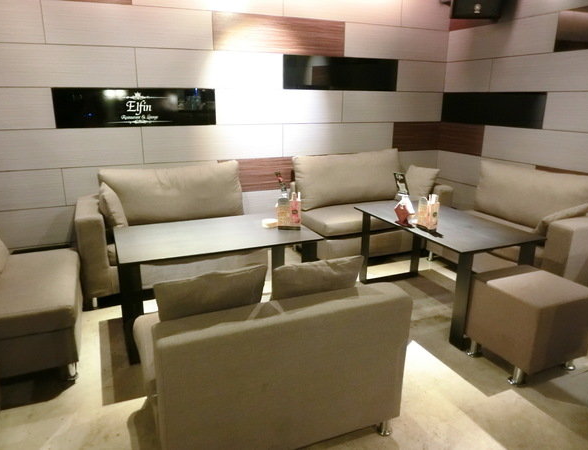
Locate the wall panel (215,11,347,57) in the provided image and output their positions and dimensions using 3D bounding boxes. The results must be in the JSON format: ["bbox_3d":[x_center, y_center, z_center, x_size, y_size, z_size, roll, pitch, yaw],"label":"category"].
[{"bbox_3d":[-0.103,-1.692,3.889,1.267,0.309,0.030,-7,18,-22],"label":"wall panel"}]

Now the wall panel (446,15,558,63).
[{"bbox_3d":[1.895,-1.720,4.045,0.030,0.307,1.234,-7,18,-22],"label":"wall panel"}]

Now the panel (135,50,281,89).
[{"bbox_3d":[-0.687,-1.328,3.735,1.267,0.309,0.030,-7,18,-22],"label":"panel"}]

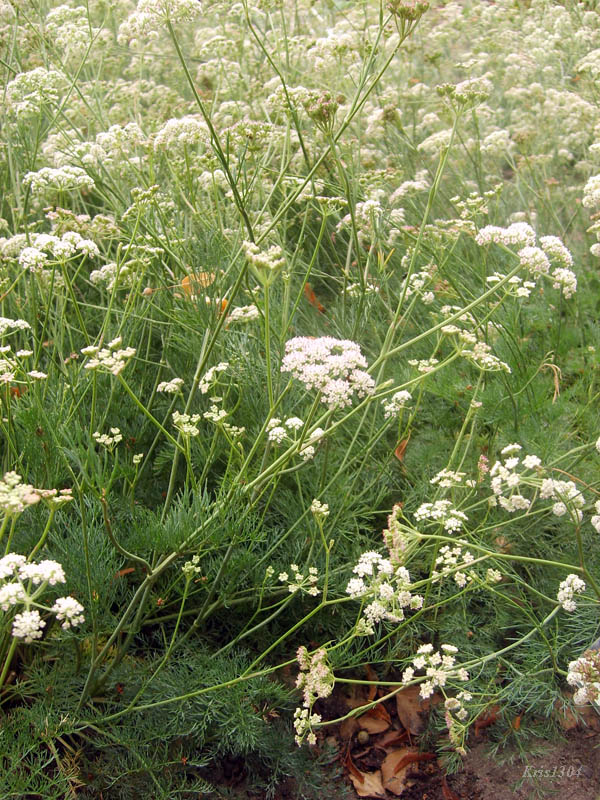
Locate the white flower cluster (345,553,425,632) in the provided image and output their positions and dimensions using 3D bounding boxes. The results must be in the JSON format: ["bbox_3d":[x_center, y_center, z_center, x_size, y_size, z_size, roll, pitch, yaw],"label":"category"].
[{"bbox_3d":[0.088,0.200,0.840,0.078,0.045,0.072,0,35,0],"label":"white flower cluster"}]

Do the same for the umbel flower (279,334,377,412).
[{"bbox_3d":[0.026,-0.025,0.770,0.088,0.033,0.085,0,35,0],"label":"umbel flower"}]

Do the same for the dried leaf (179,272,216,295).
[{"bbox_3d":[-0.171,-0.194,1.350,0.056,0.028,0.030,0,35,0],"label":"dried leaf"}]

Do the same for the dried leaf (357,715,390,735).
[{"bbox_3d":[0.088,0.393,0.980,0.039,0.012,0.026,0,35,0],"label":"dried leaf"}]

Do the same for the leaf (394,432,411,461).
[{"bbox_3d":[0.139,0.065,1.100,0.021,0.036,0.020,0,35,0],"label":"leaf"}]

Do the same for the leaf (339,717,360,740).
[{"bbox_3d":[0.060,0.398,0.980,0.027,0.012,0.032,0,35,0],"label":"leaf"}]

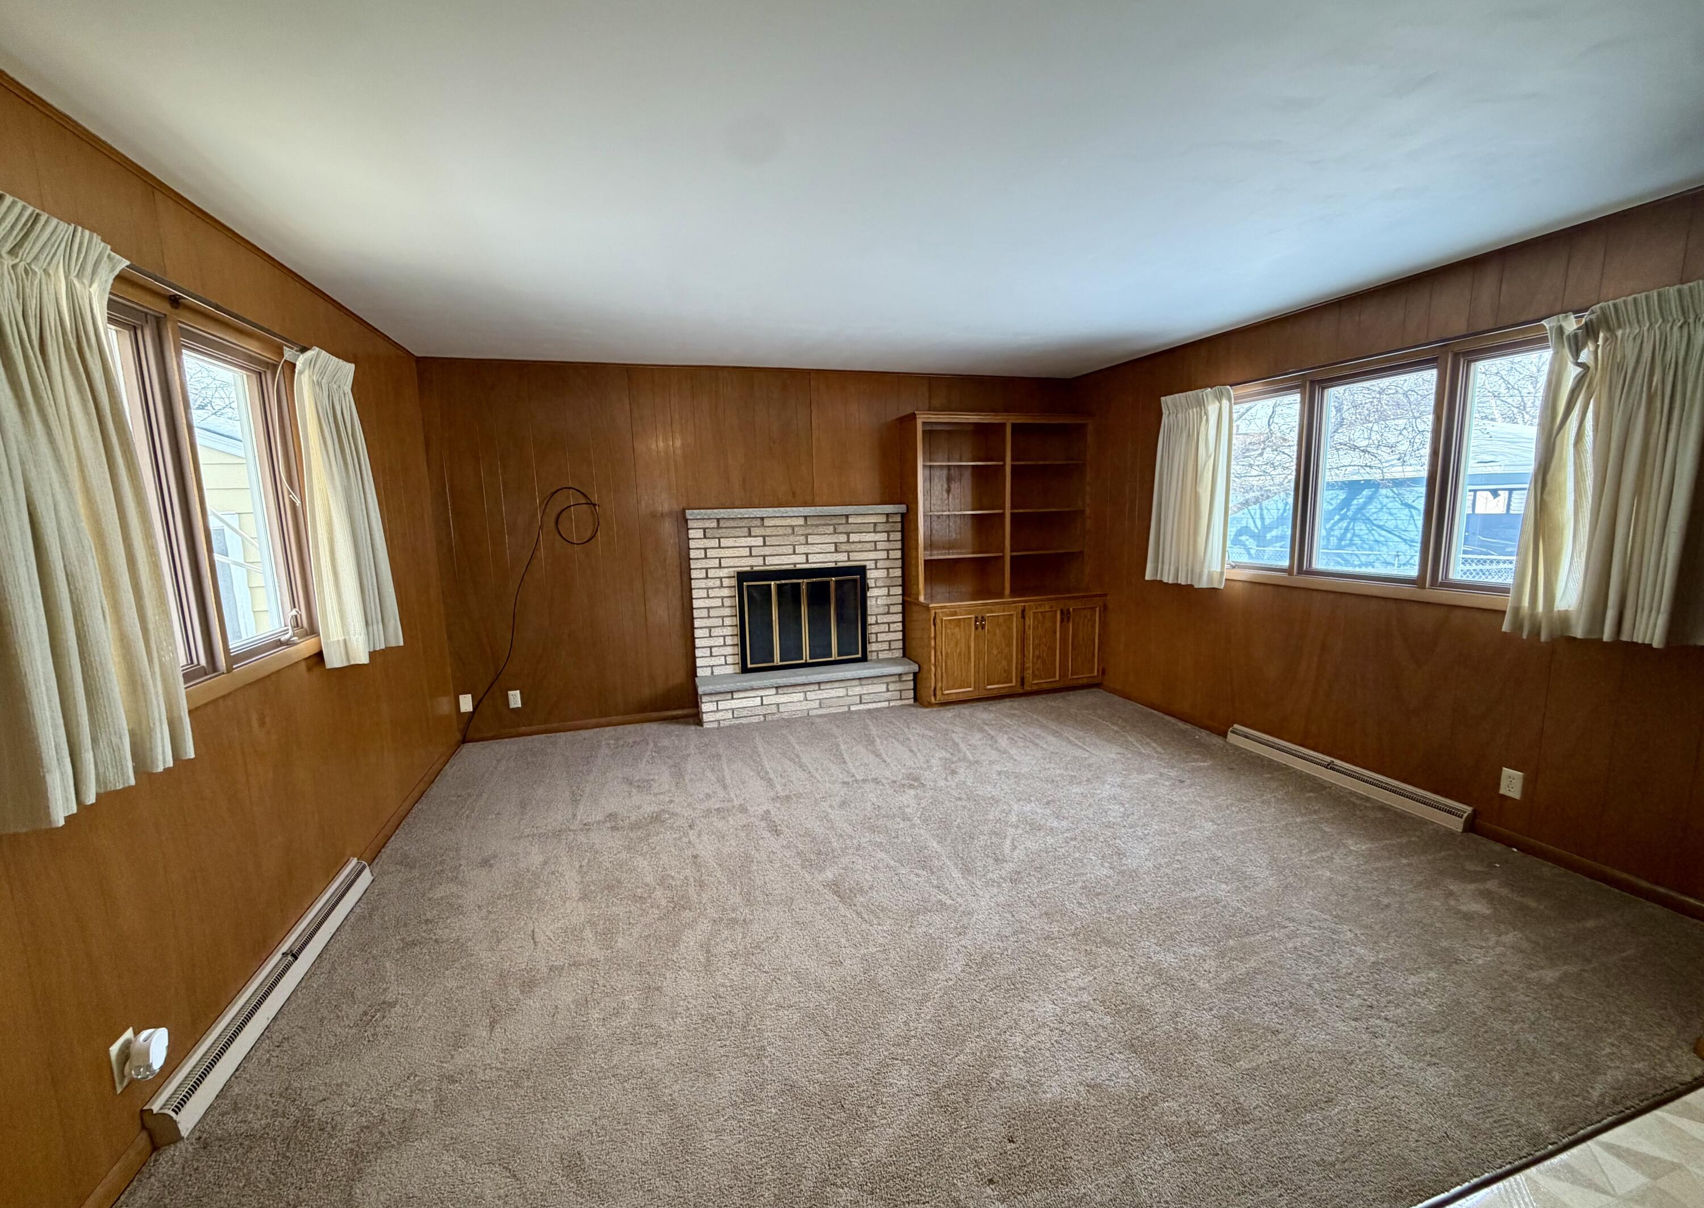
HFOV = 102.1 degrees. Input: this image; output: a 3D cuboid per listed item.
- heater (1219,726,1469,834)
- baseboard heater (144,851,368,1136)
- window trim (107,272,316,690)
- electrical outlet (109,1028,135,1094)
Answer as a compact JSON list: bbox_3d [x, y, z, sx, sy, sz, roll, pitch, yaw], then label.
[{"bbox_3d":[2.484,0.861,3.590,0.069,0.110,1.260,-4,9,-17],"label":"heater"},{"bbox_3d":[-1.842,1.172,2.257,0.065,0.106,1.260,-4,9,-17],"label":"baseboard heater"},{"bbox_3d":[-1.950,-0.306,2.034,0.110,1.130,1.320,-4,9,-17],"label":"window trim"},{"bbox_3d":[-1.680,1.050,1.588,0.010,0.114,0.070,-4,9,-17],"label":"electrical outlet"}]

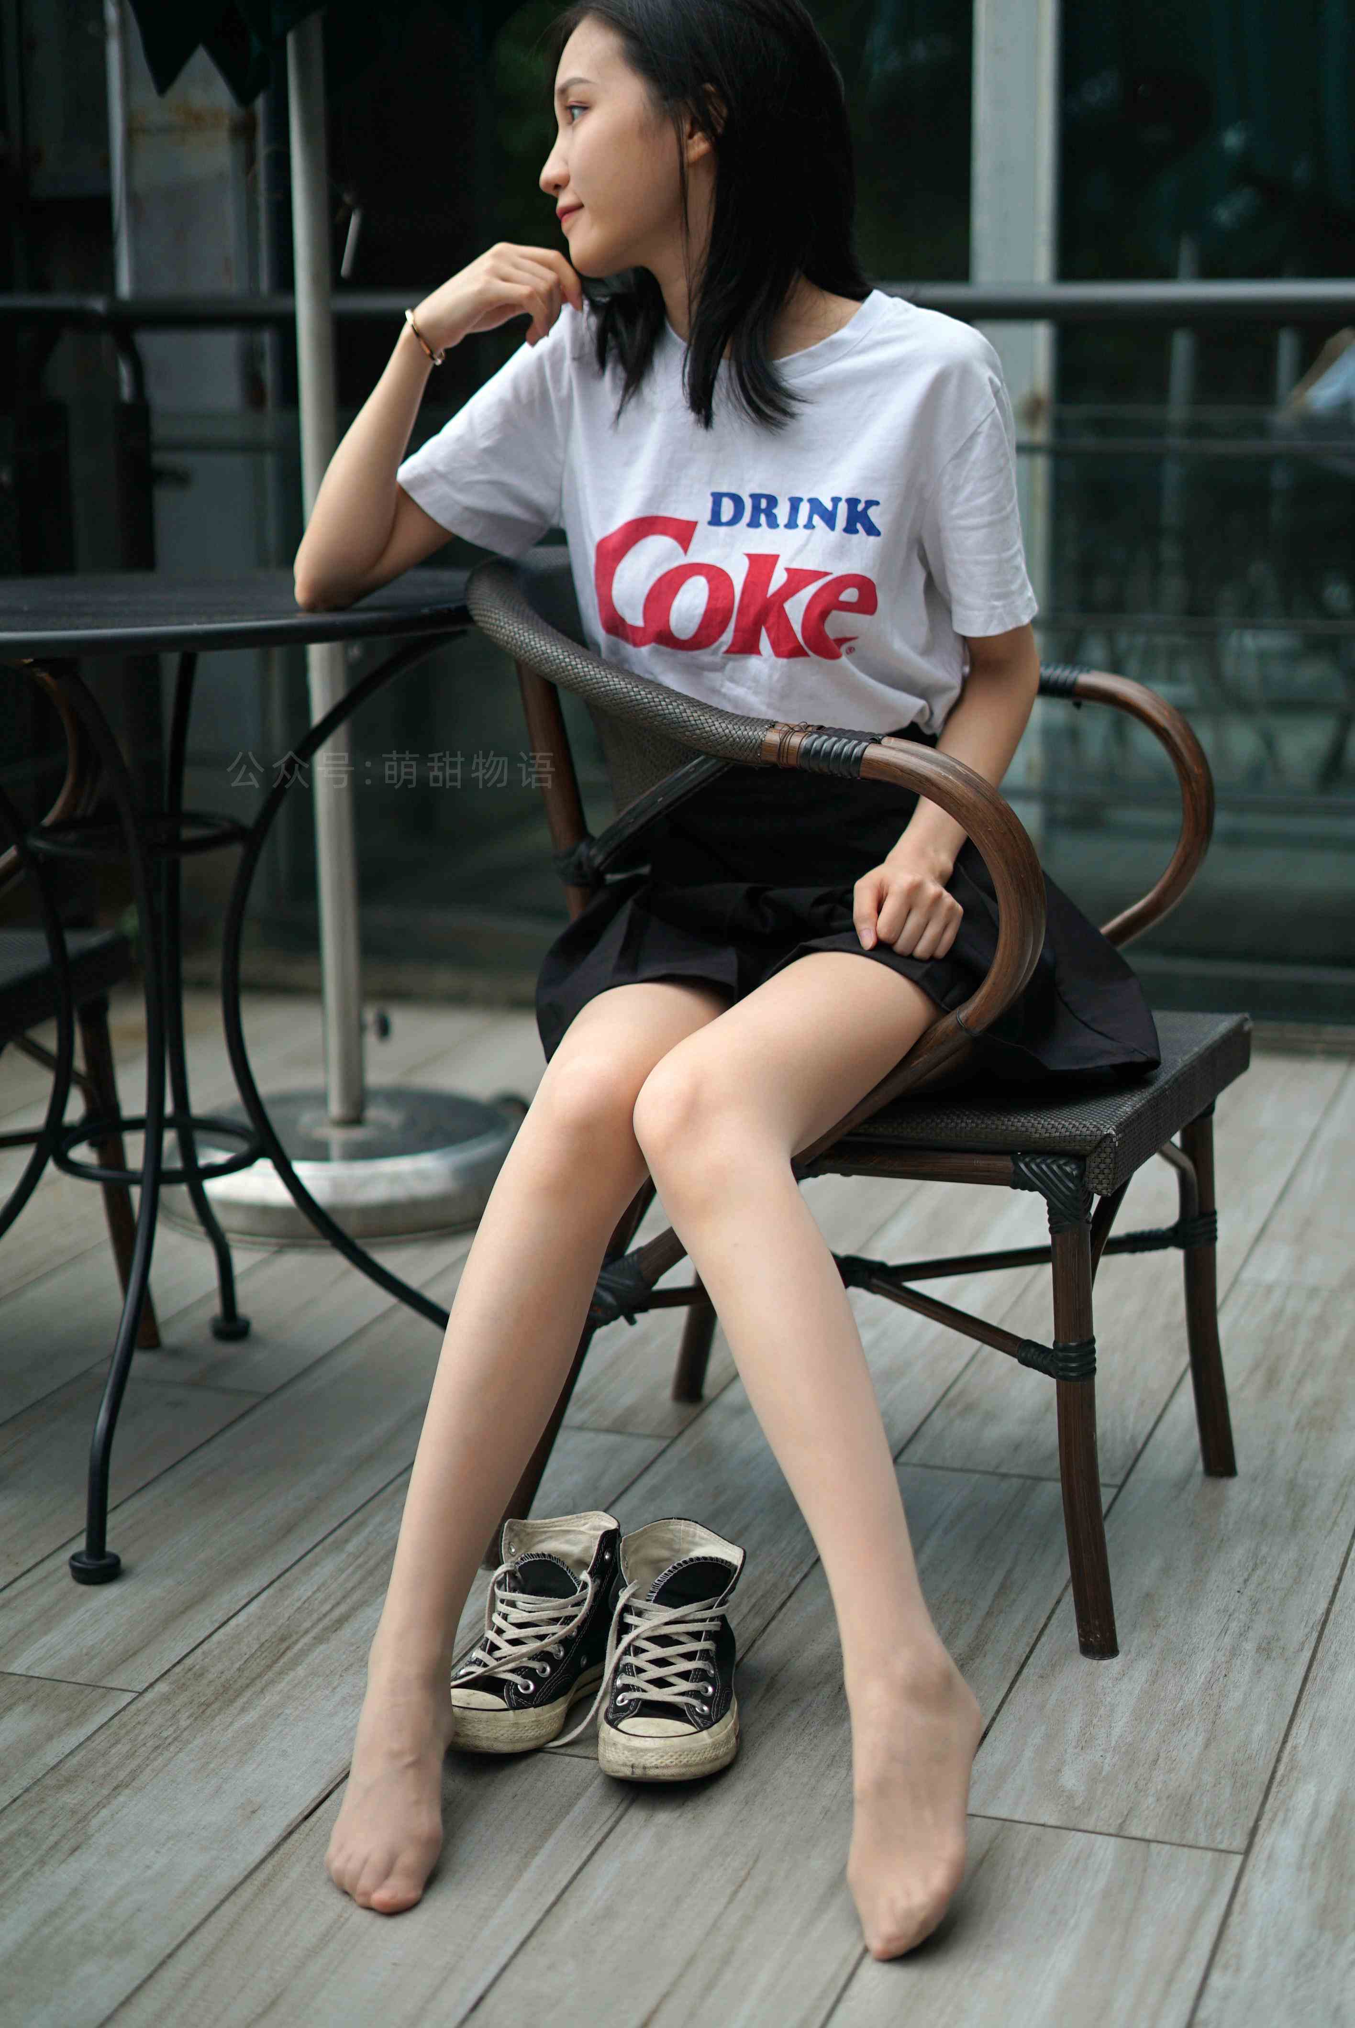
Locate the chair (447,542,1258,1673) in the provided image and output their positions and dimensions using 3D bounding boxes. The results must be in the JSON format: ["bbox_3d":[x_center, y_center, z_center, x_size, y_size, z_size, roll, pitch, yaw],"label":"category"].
[{"bbox_3d":[0.138,0.025,2.326,0.605,0.810,0.543,4,14,26],"label":"chair"}]

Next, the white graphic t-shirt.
[{"bbox_3d":[0.034,-0.386,2.197,0.476,0.360,0.263,0,13,11],"label":"white graphic t-shirt"}]

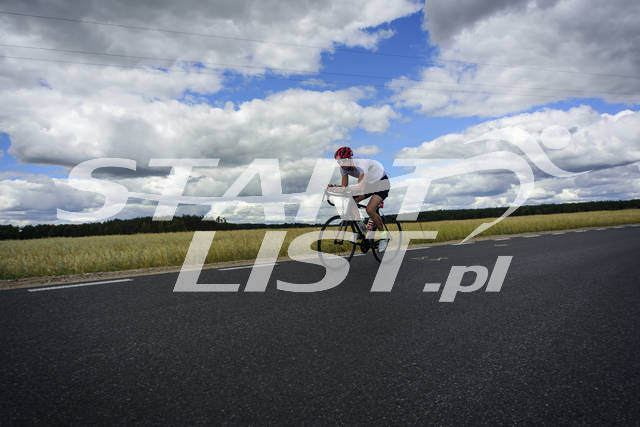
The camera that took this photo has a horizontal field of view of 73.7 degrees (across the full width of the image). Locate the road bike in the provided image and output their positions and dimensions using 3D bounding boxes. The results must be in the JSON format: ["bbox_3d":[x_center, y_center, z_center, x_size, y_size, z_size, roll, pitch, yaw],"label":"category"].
[{"bbox_3d":[0.580,0.214,5.569,1.650,0.980,0.440,0,1,-44],"label":"road bike"}]

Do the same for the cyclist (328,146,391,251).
[{"bbox_3d":[0.551,-0.145,5.510,0.920,1.310,0.480,0,1,-44],"label":"cyclist"}]

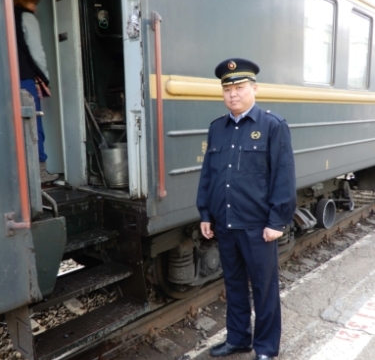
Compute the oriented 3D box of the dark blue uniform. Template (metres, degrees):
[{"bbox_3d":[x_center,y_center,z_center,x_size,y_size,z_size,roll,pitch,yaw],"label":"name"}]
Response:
[{"bbox_3d":[0.340,0.333,2.336,0.590,1.490,0.350,6,12,36],"label":"dark blue uniform"}]

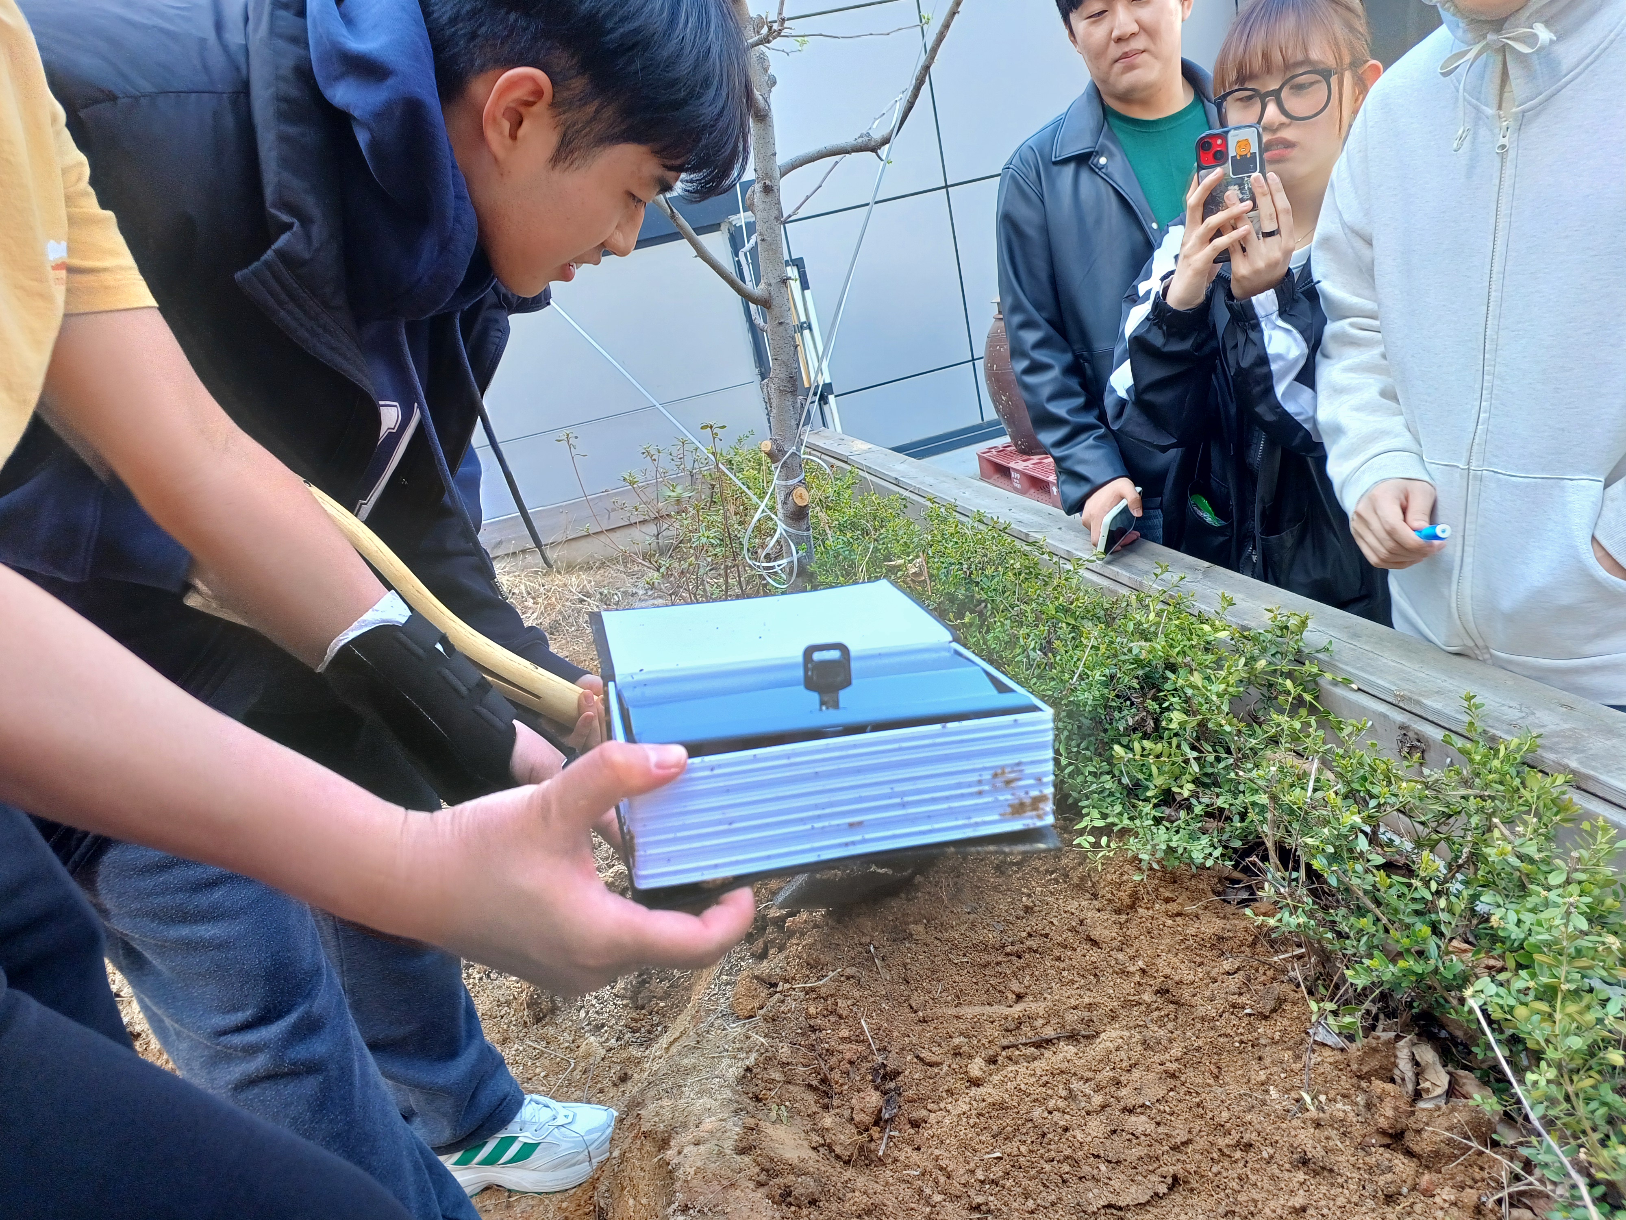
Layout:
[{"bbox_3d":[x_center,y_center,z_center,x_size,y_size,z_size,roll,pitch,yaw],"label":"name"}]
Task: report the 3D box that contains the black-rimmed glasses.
[{"bbox_3d":[0.606,-0.649,1.362,0.143,0.052,0.142,6,31,43],"label":"black-rimmed glasses"}]

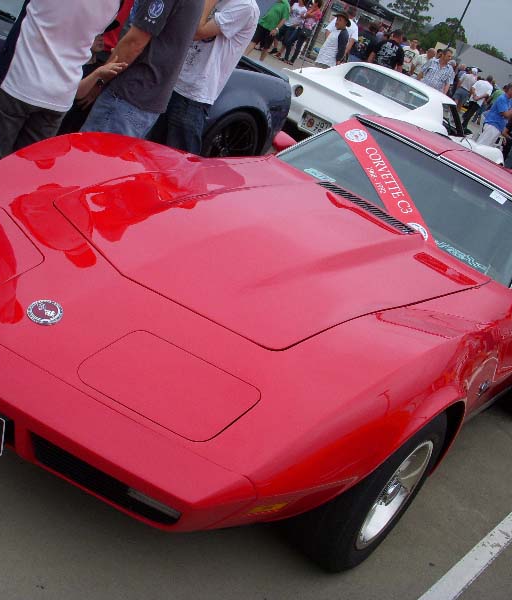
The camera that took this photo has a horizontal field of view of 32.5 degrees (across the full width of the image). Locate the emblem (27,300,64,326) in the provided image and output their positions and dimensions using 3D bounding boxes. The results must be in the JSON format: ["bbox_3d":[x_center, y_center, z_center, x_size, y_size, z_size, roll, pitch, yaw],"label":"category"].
[{"bbox_3d":[-0.560,0.035,2.325,0.095,0.012,0.095,32,41,25],"label":"emblem"}]

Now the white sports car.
[{"bbox_3d":[1.817,-2.128,10.992,1.760,1.210,4.630,32,20,24],"label":"white sports car"}]

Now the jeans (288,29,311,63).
[{"bbox_3d":[1.117,-6.534,22.546,0.400,0.980,0.320,32,20,25],"label":"jeans"}]

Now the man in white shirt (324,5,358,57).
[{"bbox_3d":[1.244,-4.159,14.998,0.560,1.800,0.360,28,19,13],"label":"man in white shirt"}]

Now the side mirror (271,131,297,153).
[{"bbox_3d":[0.167,-0.791,4.450,0.160,0.095,0.115,32,20,25],"label":"side mirror"}]

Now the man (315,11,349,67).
[{"bbox_3d":[1.046,-3.808,14.288,0.540,1.770,0.360,35,22,31],"label":"man"}]

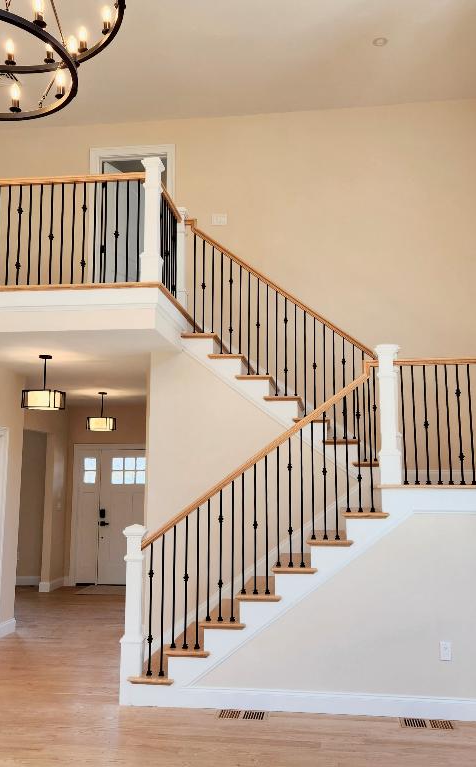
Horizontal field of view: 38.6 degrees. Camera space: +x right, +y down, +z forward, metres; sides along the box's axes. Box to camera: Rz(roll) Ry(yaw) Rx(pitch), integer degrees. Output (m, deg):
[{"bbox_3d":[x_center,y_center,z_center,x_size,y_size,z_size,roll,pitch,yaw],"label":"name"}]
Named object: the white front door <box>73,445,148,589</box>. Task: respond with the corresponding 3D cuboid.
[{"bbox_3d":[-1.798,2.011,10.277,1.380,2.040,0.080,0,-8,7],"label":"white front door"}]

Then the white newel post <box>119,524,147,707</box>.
[{"bbox_3d":[-0.757,1.682,5.019,0.178,1.275,0.178,0,-8,7],"label":"white newel post"}]

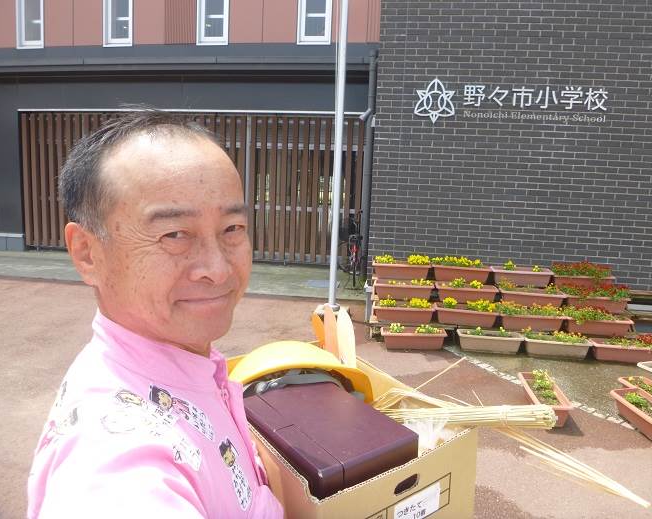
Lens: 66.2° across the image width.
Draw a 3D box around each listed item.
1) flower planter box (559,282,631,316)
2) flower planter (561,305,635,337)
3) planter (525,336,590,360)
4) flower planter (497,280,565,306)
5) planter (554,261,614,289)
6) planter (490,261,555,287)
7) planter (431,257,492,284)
[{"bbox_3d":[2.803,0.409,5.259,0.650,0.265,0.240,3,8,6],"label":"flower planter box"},{"bbox_3d":[2.786,0.638,5.171,0.650,0.260,0.220,3,6,7],"label":"flower planter"},{"bbox_3d":[2.331,0.888,5.091,0.650,0.180,0.220,4,6,9],"label":"planter"},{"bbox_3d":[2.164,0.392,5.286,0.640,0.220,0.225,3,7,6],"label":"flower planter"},{"bbox_3d":[2.799,0.187,5.492,0.650,0.300,0.220,3,6,4],"label":"planter"},{"bbox_3d":[2.176,0.195,5.576,0.650,0.175,0.240,3,8,9],"label":"planter"},{"bbox_3d":[1.507,0.117,5.613,0.650,0.270,0.220,3,6,4],"label":"planter"}]

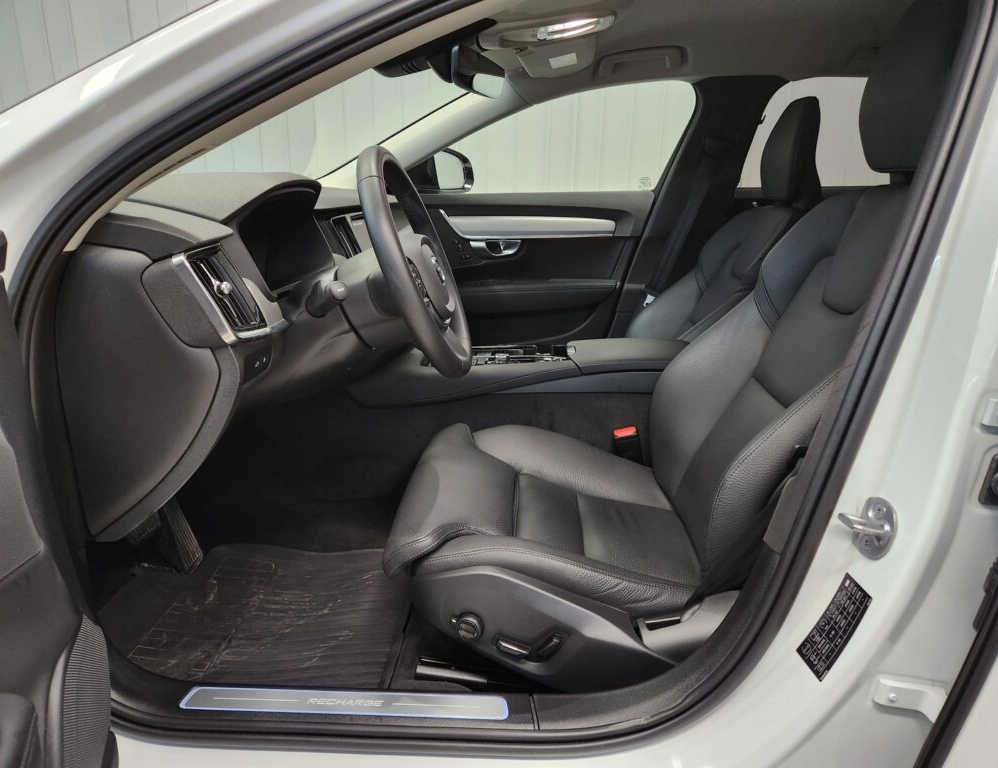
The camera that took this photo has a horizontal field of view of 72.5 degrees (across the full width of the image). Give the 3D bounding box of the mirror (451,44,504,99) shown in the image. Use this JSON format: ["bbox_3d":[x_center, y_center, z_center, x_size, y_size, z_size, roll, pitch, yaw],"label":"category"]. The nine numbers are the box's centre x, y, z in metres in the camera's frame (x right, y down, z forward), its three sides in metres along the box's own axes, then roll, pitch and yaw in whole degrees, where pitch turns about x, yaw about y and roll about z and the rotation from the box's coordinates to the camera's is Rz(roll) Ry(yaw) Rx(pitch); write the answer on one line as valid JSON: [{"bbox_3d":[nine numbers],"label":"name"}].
[{"bbox_3d":[-0.040,-0.596,1.314,0.038,0.070,0.235,6,16,19],"label":"mirror"}]

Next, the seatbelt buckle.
[{"bbox_3d":[0.254,0.120,1.330,0.047,0.080,0.030,-11,15,5],"label":"seatbelt buckle"}]

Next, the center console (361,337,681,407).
[{"bbox_3d":[0.085,-0.017,1.472,0.760,0.130,0.260,1,15,2],"label":"center console"}]

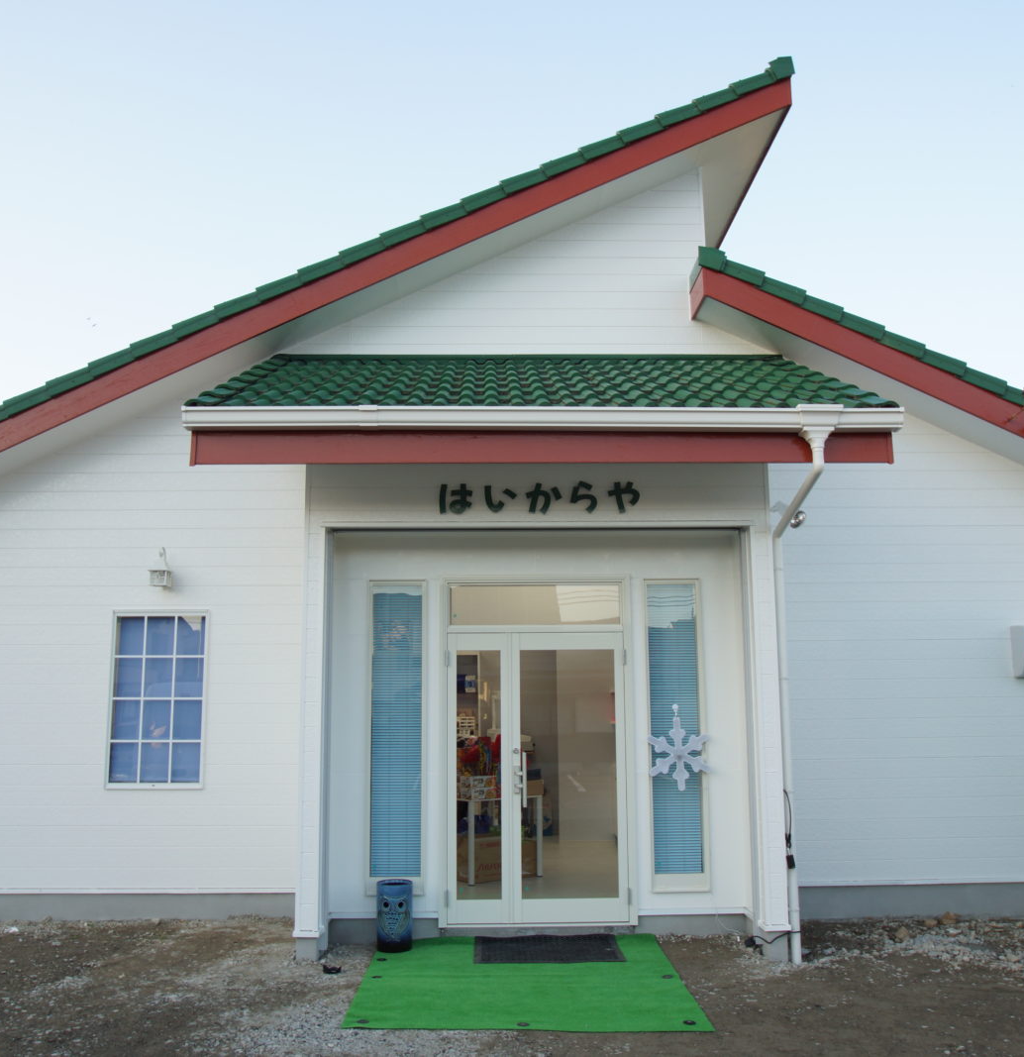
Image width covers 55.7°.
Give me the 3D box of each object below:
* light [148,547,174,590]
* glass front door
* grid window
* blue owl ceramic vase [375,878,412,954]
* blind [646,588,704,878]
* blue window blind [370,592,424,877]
[{"bbox_3d":[-2.670,0.309,7.461,0.153,0.299,0.240,0,-8,-1],"label":"light"},{"bbox_3d":[0.168,1.665,6.550,1.201,1.912,0.070,0,-8,-1],"label":"glass front door"},{"bbox_3d":[-2.722,1.317,7.483,0.719,1.307,0.080,0,-8,-1],"label":"grid window"},{"bbox_3d":[-0.738,2.453,6.132,0.226,0.392,0.226,0,-9,-2],"label":"blue owl ceramic vase"},{"bbox_3d":[1.124,1.355,6.676,0.334,1.952,0.040,0,-8,-1],"label":"blind"},{"bbox_3d":[-0.787,1.367,6.641,0.343,1.954,0.040,0,-8,-1],"label":"blue window blind"}]

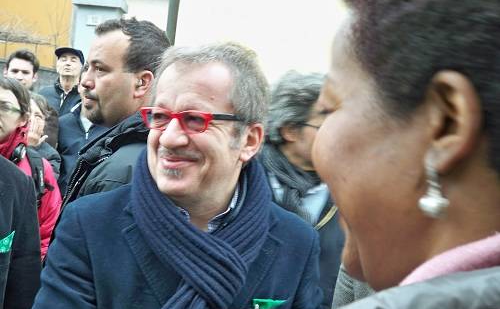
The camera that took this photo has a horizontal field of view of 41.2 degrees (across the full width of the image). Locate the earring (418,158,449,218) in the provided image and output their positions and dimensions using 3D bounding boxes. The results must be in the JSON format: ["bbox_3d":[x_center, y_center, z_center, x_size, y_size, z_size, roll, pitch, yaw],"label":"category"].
[{"bbox_3d":[0.117,0.021,0.420,0.019,0.037,0.019,6,7,37],"label":"earring"}]

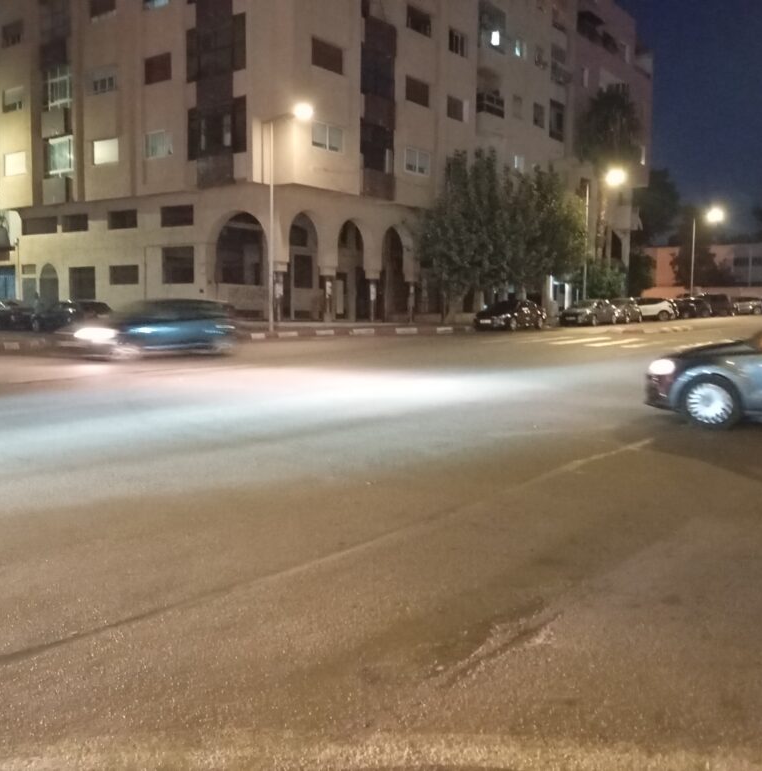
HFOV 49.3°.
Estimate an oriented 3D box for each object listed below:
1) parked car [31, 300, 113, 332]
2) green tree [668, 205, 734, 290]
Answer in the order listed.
[{"bbox_3d":[-13.521,-3.062,36.500,4.200,1.470,1.780,4,6,30],"label":"parked car"},{"bbox_3d":[31.455,-12.064,80.477,6.400,10.052,6.200,5,7,36],"label":"green tree"}]

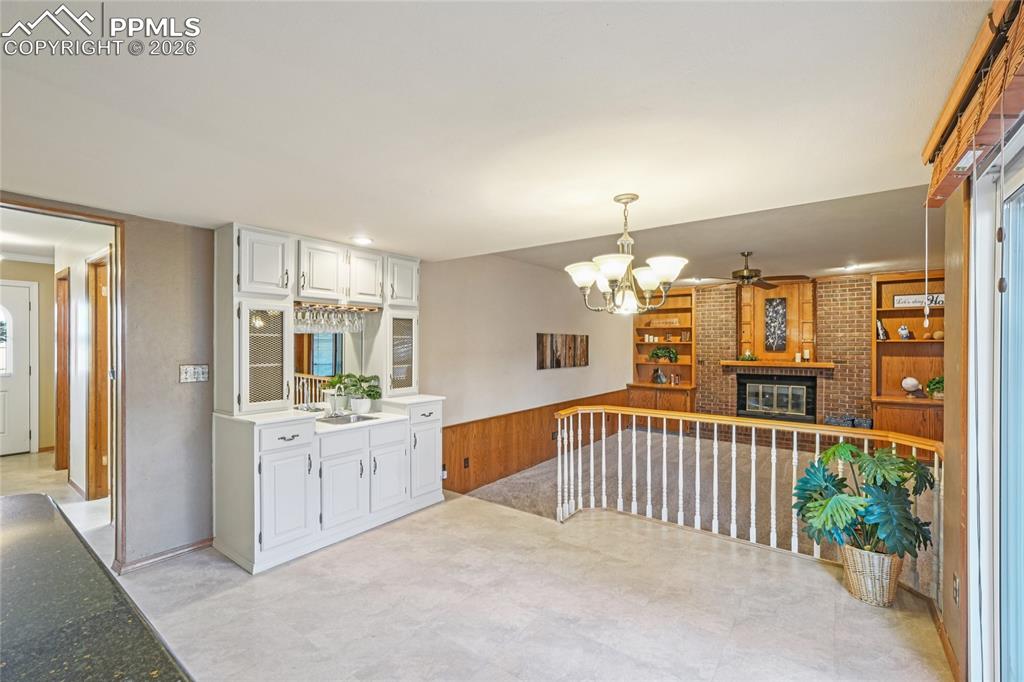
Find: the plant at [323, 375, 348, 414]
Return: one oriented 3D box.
[{"bbox_3d":[-1.441,0.429,3.499,0.220,0.320,0.230,0,0,38],"label":"plant"}]

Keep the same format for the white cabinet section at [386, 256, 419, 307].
[{"bbox_3d":[-1.082,-0.508,3.818,0.344,0.430,0.365,-1,-1,37],"label":"white cabinet section"}]

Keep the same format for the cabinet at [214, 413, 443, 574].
[{"bbox_3d":[-1.301,0.937,3.302,0.645,0.893,1.530,0,0,38],"label":"cabinet"}]

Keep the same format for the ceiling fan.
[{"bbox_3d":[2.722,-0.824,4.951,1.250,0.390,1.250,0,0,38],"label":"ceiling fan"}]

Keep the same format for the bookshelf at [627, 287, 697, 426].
[{"bbox_3d":[2.918,0.341,8.269,1.190,2.730,0.570,0,0,38],"label":"bookshelf"}]

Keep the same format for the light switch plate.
[{"bbox_3d":[-2.093,0.214,2.813,0.010,0.118,0.162,0,0,38],"label":"light switch plate"}]

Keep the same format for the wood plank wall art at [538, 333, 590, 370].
[{"bbox_3d":[0.834,0.159,6.555,0.030,0.510,1.530,0,0,37],"label":"wood plank wall art"}]

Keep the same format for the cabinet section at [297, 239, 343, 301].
[{"bbox_3d":[-1.535,-0.506,3.221,0.344,0.420,0.345,-1,-1,37],"label":"cabinet section"}]

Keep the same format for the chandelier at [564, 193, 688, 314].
[{"bbox_3d":[0.615,-0.456,2.281,0.630,0.615,0.630,0,0,38],"label":"chandelier"}]

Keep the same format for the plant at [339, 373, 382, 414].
[{"bbox_3d":[-1.228,0.429,3.479,0.290,0.320,0.310,0,0,0],"label":"plant"}]

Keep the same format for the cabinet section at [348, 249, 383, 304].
[{"bbox_3d":[-1.306,-0.504,3.523,0.344,0.420,0.325,-1,-1,37],"label":"cabinet section"}]

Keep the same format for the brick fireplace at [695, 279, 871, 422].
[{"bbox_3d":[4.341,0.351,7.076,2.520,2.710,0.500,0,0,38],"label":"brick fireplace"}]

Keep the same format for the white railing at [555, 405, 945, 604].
[{"bbox_3d":[1.381,0.956,2.852,2.190,0.860,0.600,0,0,38],"label":"white railing"}]

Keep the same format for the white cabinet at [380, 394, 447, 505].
[{"bbox_3d":[-0.954,0.941,3.748,0.645,0.888,0.410,0,0,38],"label":"white cabinet"}]

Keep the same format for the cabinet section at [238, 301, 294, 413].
[{"bbox_3d":[-1.758,0.112,2.918,0.344,0.720,0.350,-1,-1,37],"label":"cabinet section"}]

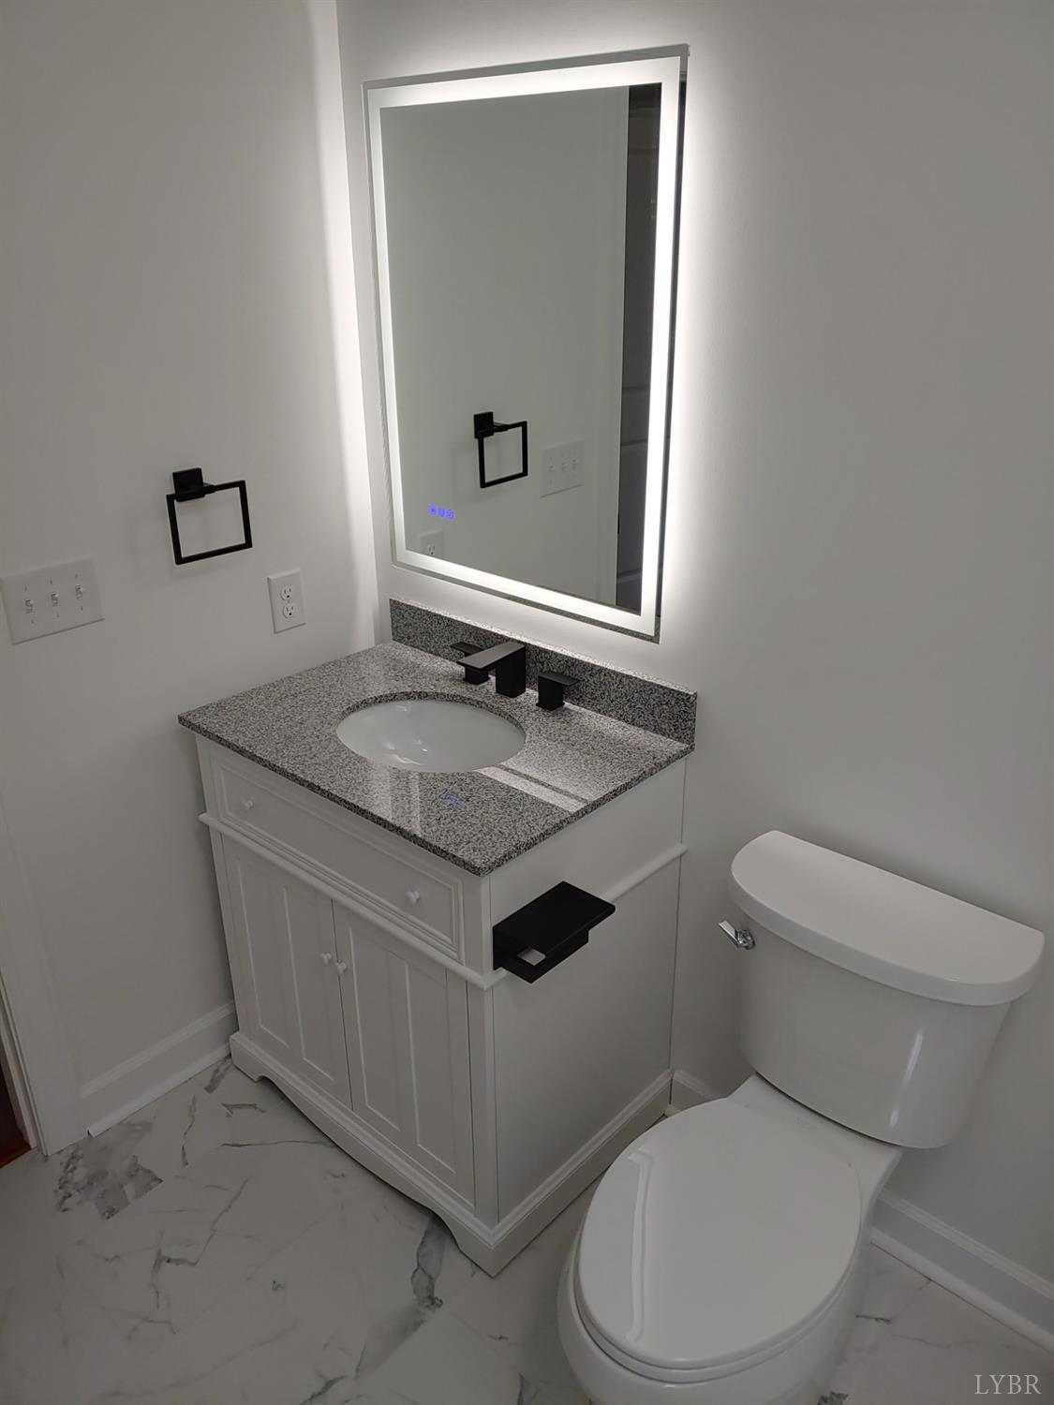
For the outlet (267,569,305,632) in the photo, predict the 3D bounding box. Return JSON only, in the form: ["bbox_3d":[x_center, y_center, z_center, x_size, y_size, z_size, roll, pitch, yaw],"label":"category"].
[{"bbox_3d":[-0.505,-0.214,2.149,0.007,0.125,0.083,20,31,37],"label":"outlet"}]

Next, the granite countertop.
[{"bbox_3d":[-0.183,0.061,1.913,0.815,0.020,0.559,20,31,37],"label":"granite countertop"}]

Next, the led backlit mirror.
[{"bbox_3d":[-0.023,-0.615,1.834,0.704,0.898,0.036,20,31,37],"label":"led backlit mirror"}]

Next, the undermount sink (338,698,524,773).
[{"bbox_3d":[-0.182,0.135,1.952,0.416,0.150,0.332,20,31,37],"label":"undermount sink"}]

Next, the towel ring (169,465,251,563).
[{"bbox_3d":[-0.610,-0.357,1.905,0.068,0.154,0.167,20,31,37],"label":"towel ring"}]

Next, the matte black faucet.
[{"bbox_3d":[-0.064,-0.052,2.017,0.054,0.101,0.144,20,31,37],"label":"matte black faucet"}]

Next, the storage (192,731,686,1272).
[{"bbox_3d":[-0.180,0.456,2.091,0.803,0.851,0.556,20,31,37],"label":"storage"}]

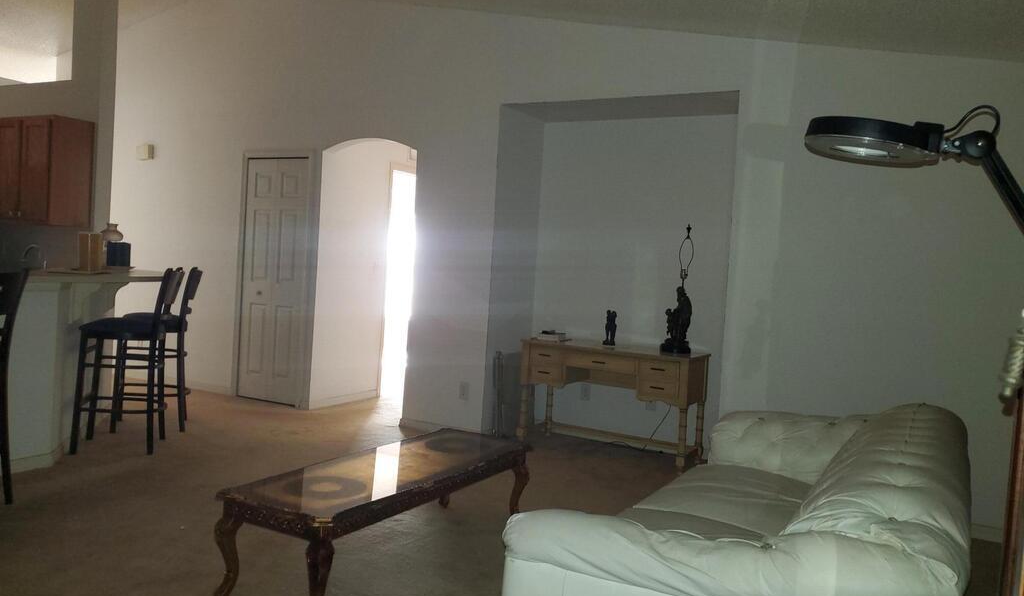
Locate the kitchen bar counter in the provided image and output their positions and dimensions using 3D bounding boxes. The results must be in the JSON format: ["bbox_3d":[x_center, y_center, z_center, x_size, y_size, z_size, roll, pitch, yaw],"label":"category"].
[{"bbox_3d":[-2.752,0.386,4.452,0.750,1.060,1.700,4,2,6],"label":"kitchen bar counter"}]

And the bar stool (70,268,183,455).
[{"bbox_3d":[-2.372,0.361,4.767,0.500,1.130,0.430,3,2,-15],"label":"bar stool"}]

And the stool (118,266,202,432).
[{"bbox_3d":[-2.461,0.338,5.352,0.500,1.120,0.430,3,2,-19],"label":"stool"}]

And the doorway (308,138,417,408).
[{"bbox_3d":[-1.152,-0.148,6.079,0.880,2.190,0.140,4,2,26],"label":"doorway"}]

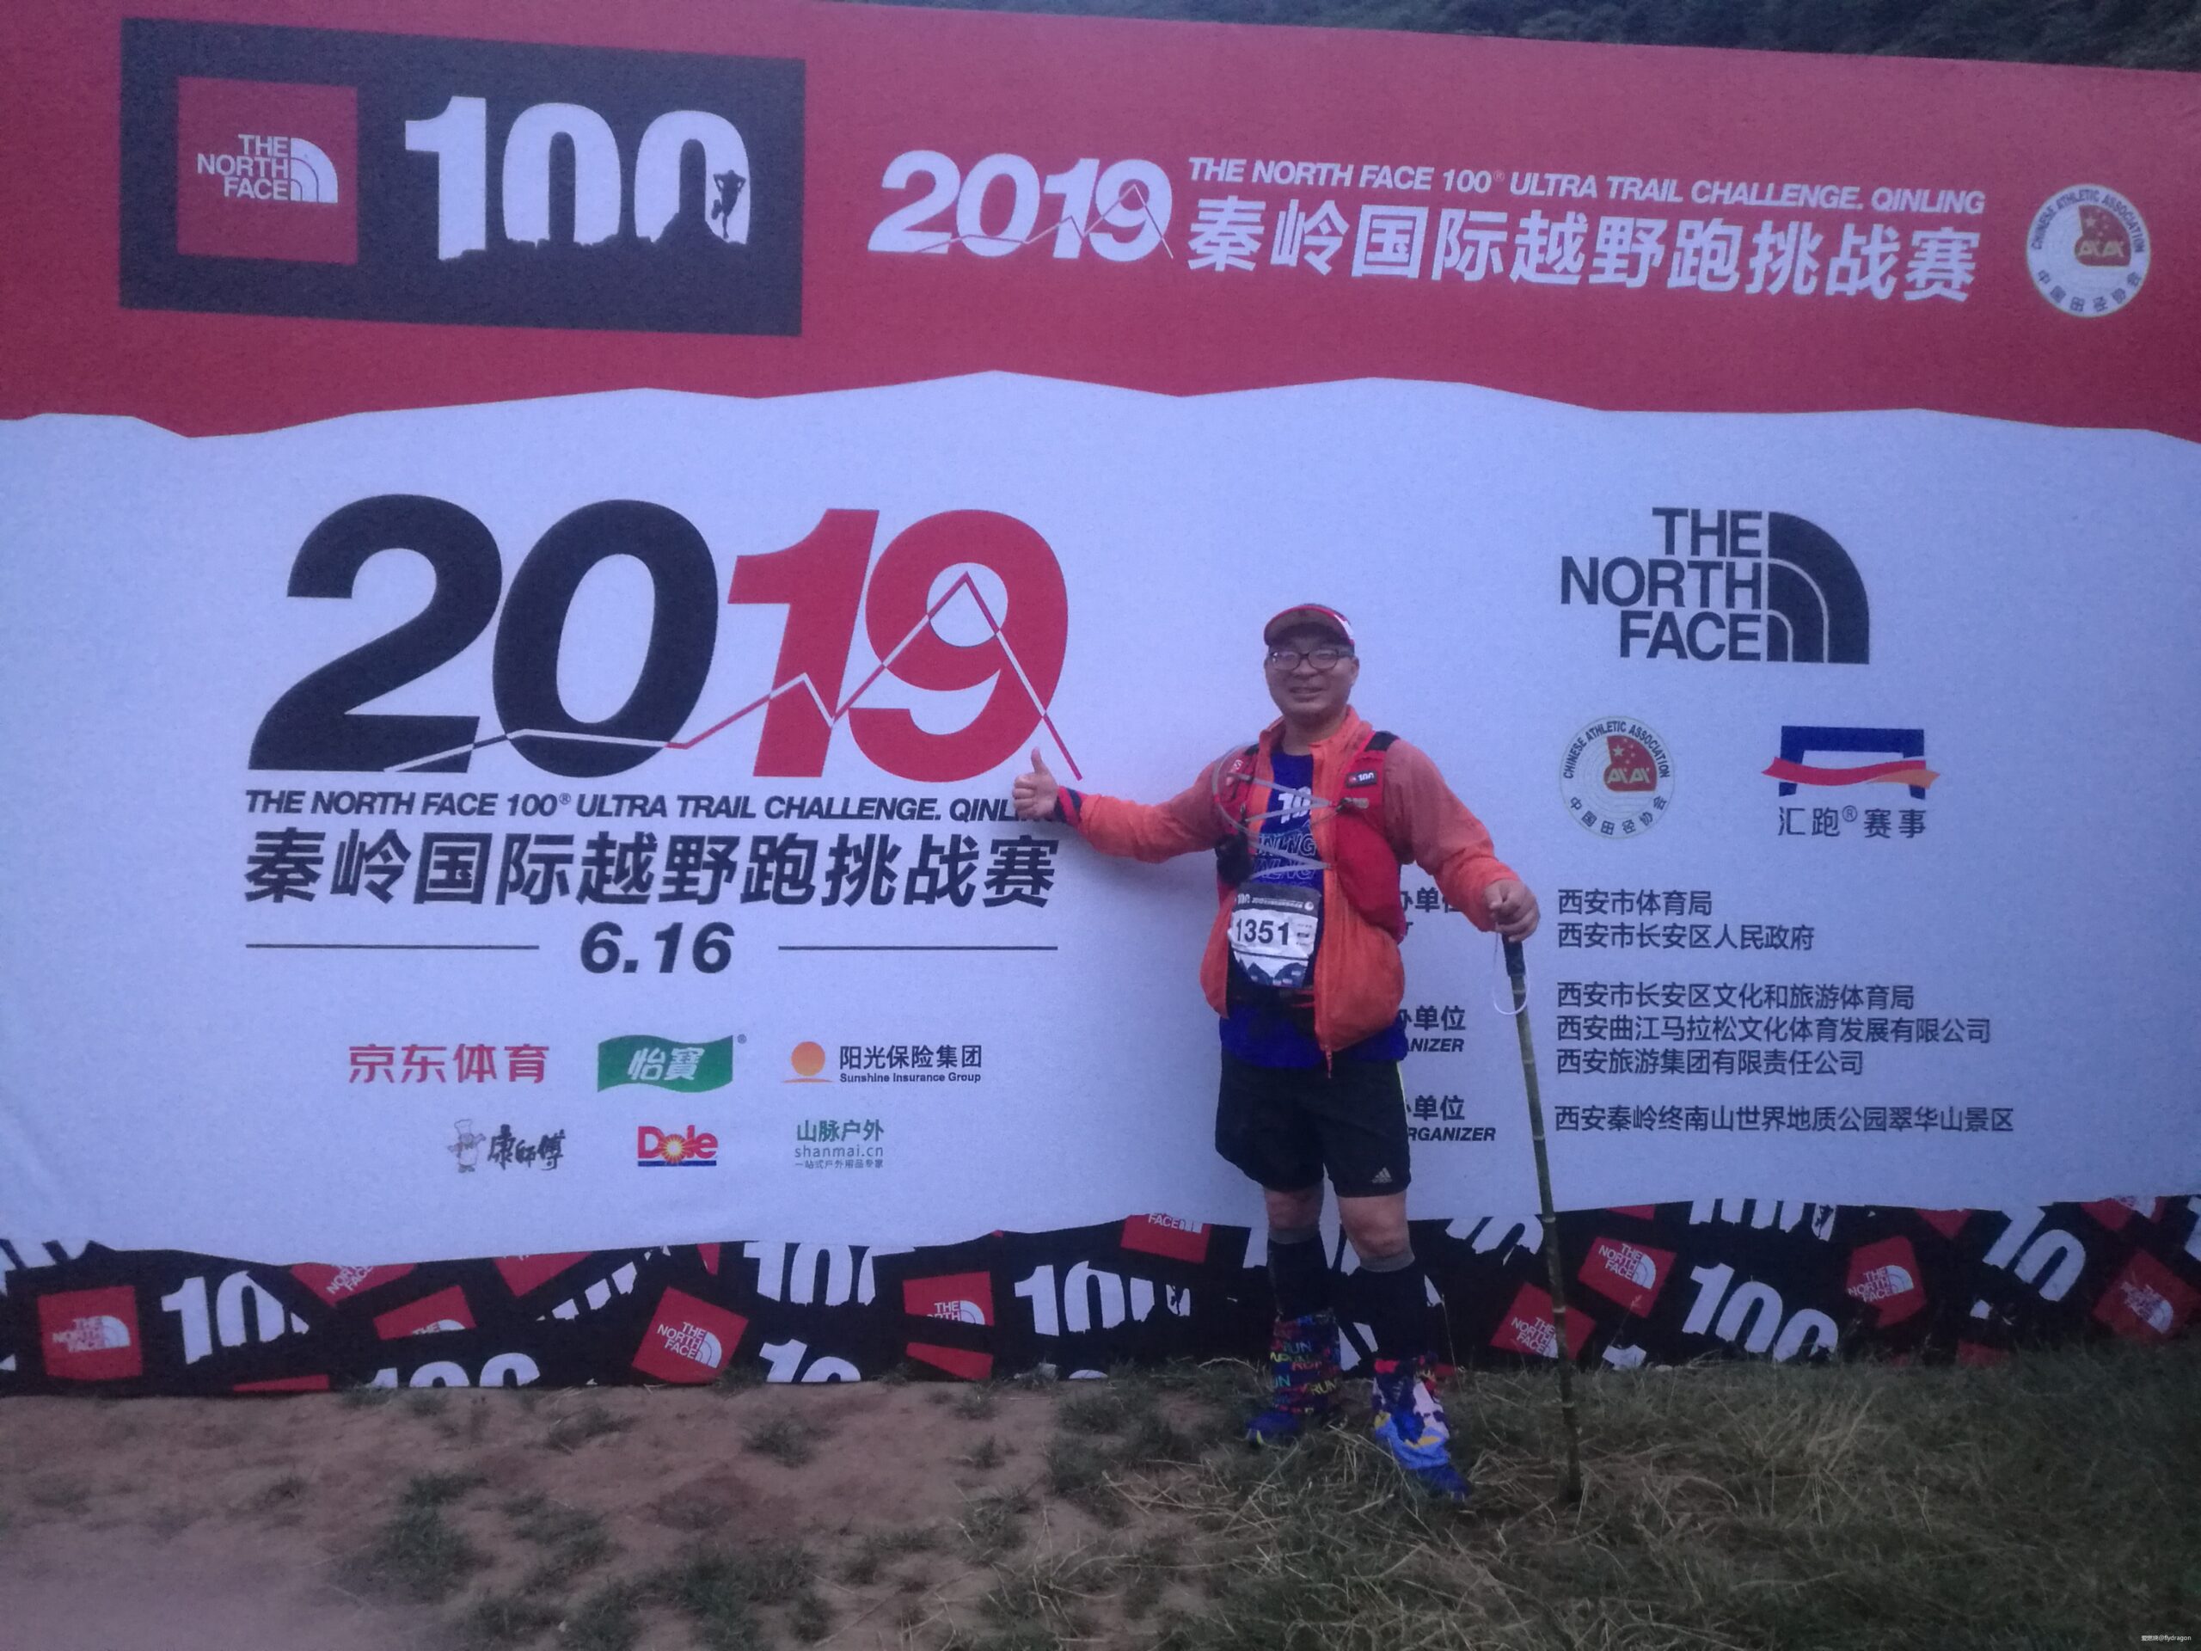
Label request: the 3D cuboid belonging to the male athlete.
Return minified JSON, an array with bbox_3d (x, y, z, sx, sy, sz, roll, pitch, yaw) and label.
[{"bbox_3d":[0.355,0.415,3.480,1.040,1.710,0.470,1,1,17],"label":"male athlete"}]

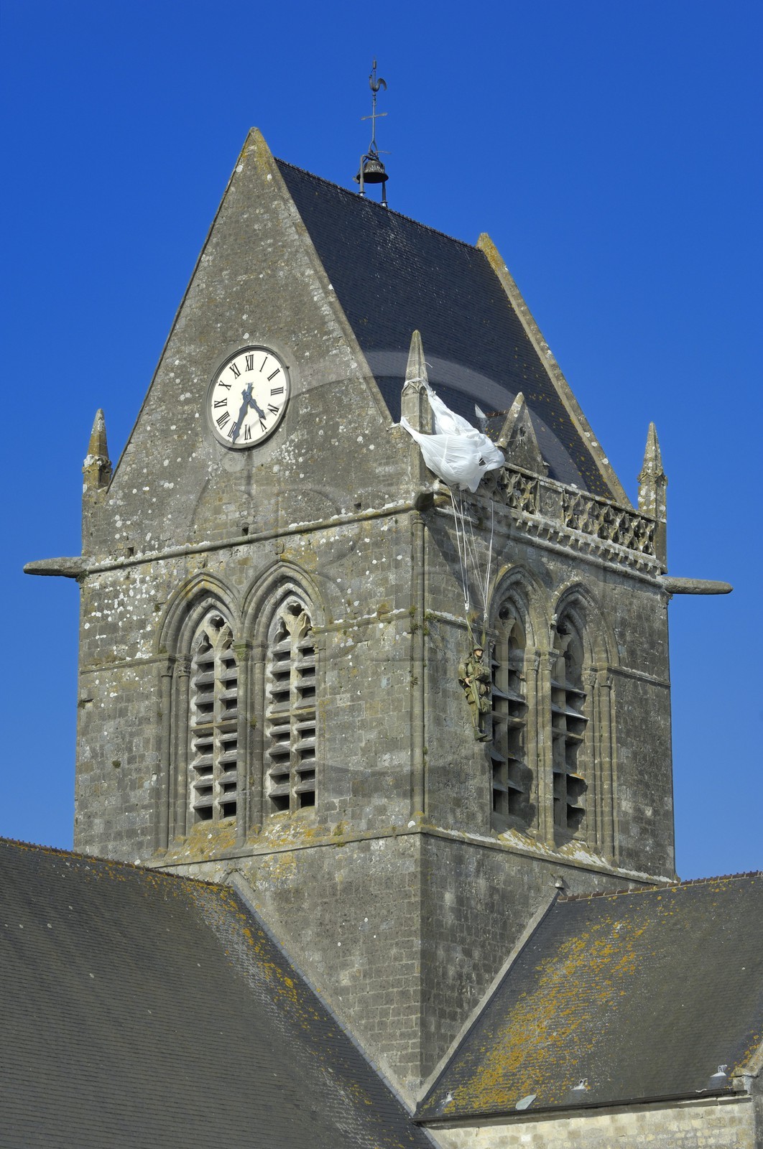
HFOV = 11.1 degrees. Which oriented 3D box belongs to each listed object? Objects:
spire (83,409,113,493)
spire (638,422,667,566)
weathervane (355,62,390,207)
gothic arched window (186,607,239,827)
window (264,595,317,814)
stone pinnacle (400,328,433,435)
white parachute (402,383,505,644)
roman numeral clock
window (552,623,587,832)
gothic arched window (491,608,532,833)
[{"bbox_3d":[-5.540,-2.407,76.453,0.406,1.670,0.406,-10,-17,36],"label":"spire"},{"bbox_3d":[5.370,-1.592,77.668,0.406,2.906,0.406,-10,-17,36],"label":"spire"},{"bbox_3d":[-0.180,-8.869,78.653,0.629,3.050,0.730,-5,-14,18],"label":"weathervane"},{"bbox_3d":[-3.136,2.685,74.600,1.260,4.150,0.350,-10,-17,36],"label":"gothic arched window"},{"bbox_3d":[-1.620,2.408,73.489,1.260,4.200,0.350,-10,-17,36],"label":"window"},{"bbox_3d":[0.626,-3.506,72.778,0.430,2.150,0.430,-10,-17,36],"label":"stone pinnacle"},{"bbox_3d":[1.394,-1.102,72.782,1.000,4.900,2.450,-10,-17,36],"label":"white parachute"},{"bbox_3d":[-2.569,-3.385,74.869,2.000,2.000,0.160,-10,-17,36],"label":"roman numeral clock"},{"bbox_3d":[3.519,2.947,75.527,0.350,4.350,1.260,-10,-17,36],"label":"window"},{"bbox_3d":[2.357,2.668,74.010,0.350,4.350,1.260,-10,-17,36],"label":"gothic arched window"}]

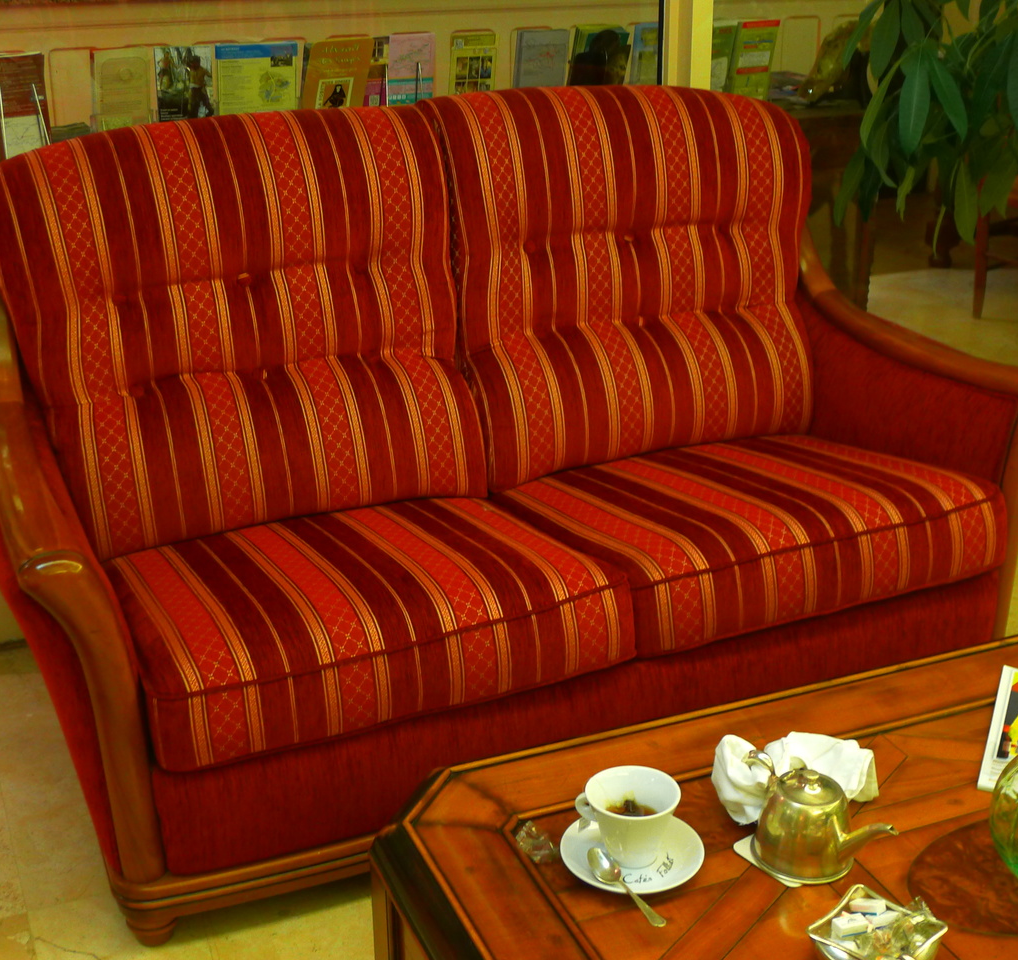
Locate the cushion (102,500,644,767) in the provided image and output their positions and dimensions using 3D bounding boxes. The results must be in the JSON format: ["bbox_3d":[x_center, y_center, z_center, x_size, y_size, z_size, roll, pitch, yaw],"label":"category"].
[{"bbox_3d":[-0.235,0.193,2.314,0.755,0.151,0.490,-11,24,-25],"label":"cushion"}]

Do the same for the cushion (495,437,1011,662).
[{"bbox_3d":[0.441,0.067,2.640,0.768,0.151,0.490,-11,24,-25],"label":"cushion"}]

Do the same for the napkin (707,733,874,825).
[{"bbox_3d":[0.313,0.321,1.608,0.170,0.075,0.105,-4,22,-11],"label":"napkin"}]

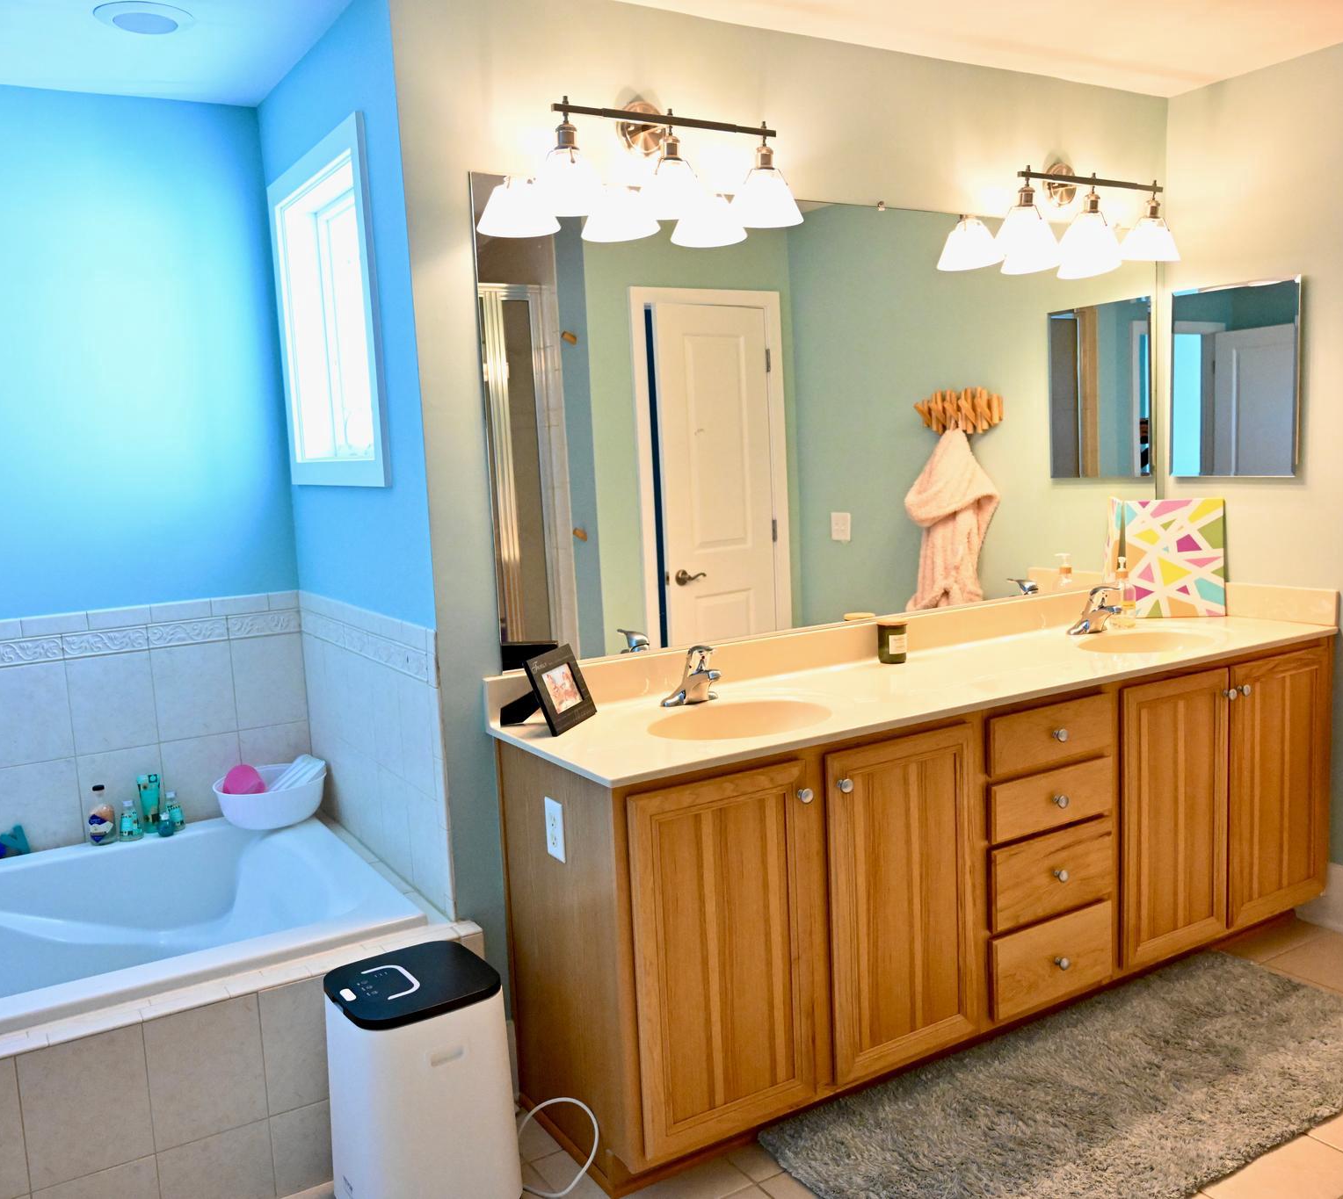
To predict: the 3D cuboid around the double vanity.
[{"bbox_3d":[0.750,0.617,3.028,2.292,0.848,0.557,-7,8,-31],"label":"double vanity"}]

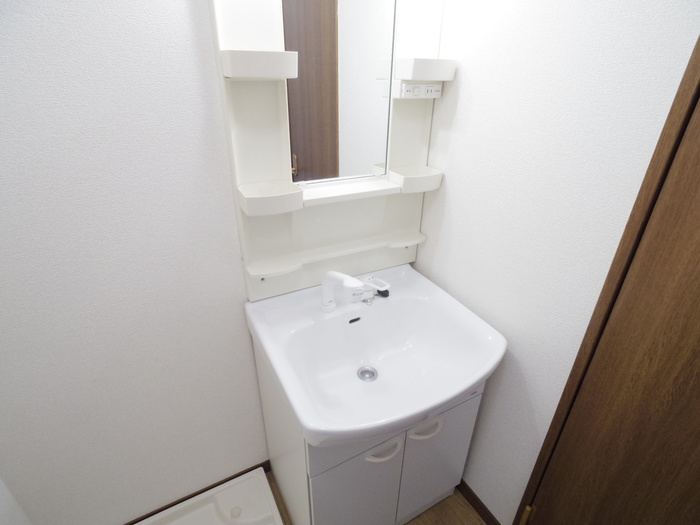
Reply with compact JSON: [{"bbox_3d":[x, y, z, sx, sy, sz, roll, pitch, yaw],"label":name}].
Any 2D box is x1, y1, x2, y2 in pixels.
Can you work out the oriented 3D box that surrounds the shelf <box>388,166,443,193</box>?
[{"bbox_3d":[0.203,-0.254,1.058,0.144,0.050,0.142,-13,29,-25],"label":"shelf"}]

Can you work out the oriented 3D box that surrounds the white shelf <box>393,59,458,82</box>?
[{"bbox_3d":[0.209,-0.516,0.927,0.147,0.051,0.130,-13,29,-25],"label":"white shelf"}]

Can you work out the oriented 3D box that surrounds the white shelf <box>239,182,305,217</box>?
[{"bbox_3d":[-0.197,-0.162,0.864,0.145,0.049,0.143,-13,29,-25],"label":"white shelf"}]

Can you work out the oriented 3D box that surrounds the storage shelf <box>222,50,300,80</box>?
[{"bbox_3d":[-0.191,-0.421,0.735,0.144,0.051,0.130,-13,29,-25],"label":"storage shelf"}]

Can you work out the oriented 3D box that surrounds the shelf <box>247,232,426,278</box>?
[{"bbox_3d":[-0.014,-0.032,1.078,0.606,0.020,0.088,-13,29,-25],"label":"shelf"}]

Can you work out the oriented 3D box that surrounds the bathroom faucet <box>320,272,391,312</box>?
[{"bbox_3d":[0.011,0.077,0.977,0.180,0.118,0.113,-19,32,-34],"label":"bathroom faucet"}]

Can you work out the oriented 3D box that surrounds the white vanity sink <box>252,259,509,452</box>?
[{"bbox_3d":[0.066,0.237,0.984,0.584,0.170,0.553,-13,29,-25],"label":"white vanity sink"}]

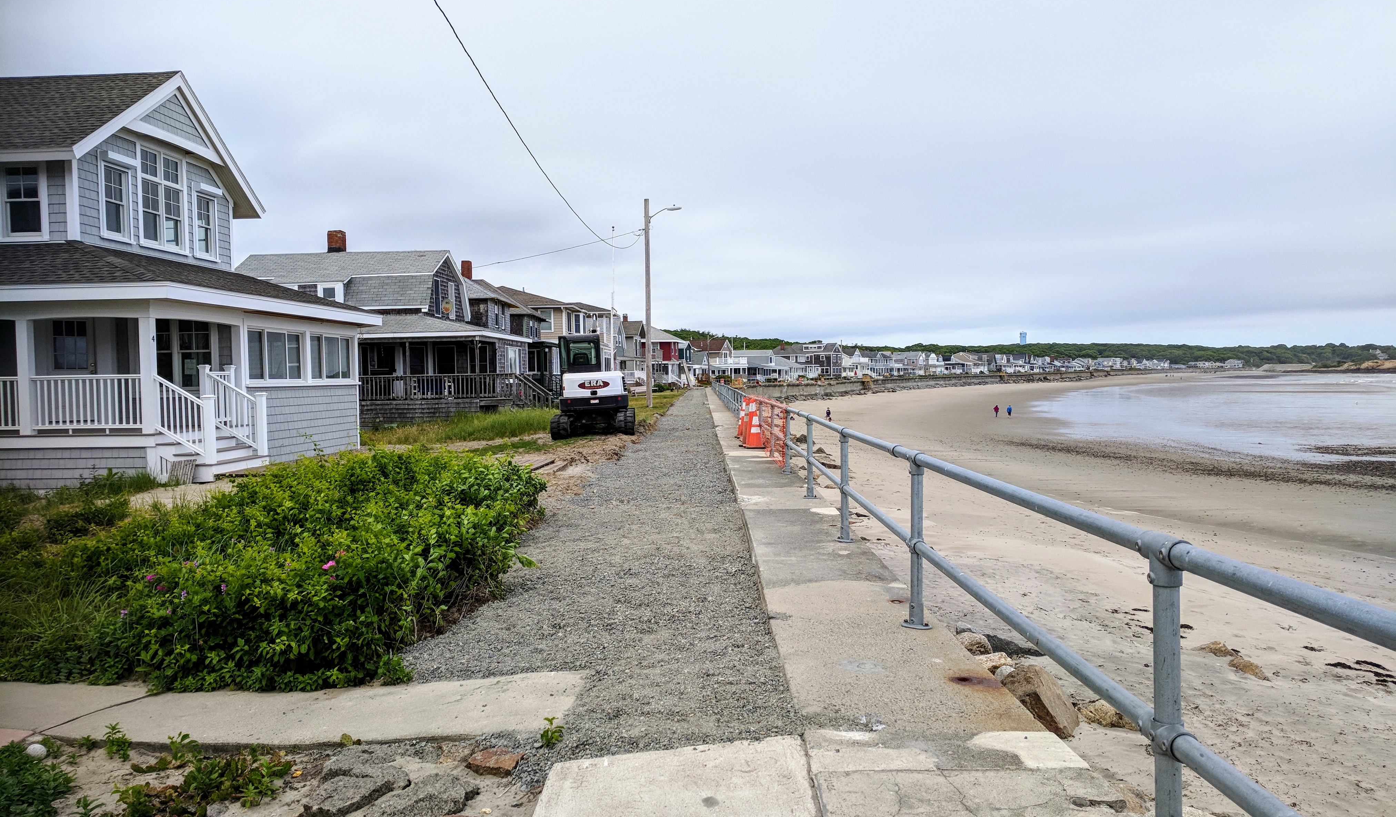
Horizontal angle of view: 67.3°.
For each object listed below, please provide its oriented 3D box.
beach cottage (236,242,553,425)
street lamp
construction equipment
[{"bbox_3d":[-11.657,-2.956,40.126,12.000,7.230,9.200,-1,2,3],"label":"beach cottage"},{"bbox_3d":[-1.499,-4.790,47.883,1.650,9.480,0.360,-1,2,1],"label":"street lamp"},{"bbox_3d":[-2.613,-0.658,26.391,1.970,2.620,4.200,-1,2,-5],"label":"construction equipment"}]

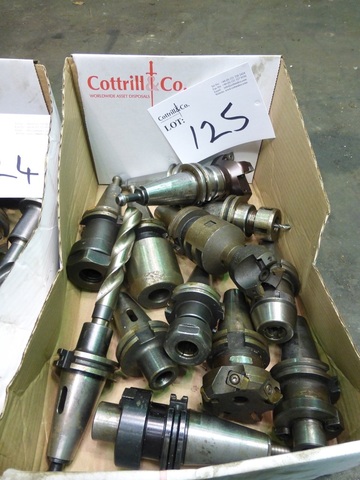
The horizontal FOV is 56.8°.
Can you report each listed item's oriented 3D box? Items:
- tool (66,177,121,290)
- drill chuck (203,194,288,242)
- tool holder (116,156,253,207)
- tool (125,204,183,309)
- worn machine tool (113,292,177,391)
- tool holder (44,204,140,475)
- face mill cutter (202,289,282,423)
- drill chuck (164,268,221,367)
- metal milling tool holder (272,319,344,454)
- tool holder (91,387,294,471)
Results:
[{"bbox_3d":[-0.099,-0.024,0.453,0.065,0.065,0.192,2,47,0],"label":"tool"},{"bbox_3d":[0.073,-0.029,0.464,0.162,0.064,0.064,11,47,31],"label":"drill chuck"},{"bbox_3d":[0.008,-0.069,0.454,0.208,0.064,0.064,-15,49,-37],"label":"tool holder"},{"bbox_3d":[-0.045,-0.002,0.434,0.065,0.065,0.186,-9,46,-10],"label":"tool"},{"bbox_3d":[-0.043,0.103,0.358,0.064,0.064,0.119,-22,38,-19],"label":"worn machine tool"},{"bbox_3d":[-0.081,0.085,0.338,0.064,0.064,0.268,11,69,8],"label":"tool holder"},{"bbox_3d":[0.061,0.109,0.355,0.073,0.073,0.130,6,38,3],"label":"face mill cutter"},{"bbox_3d":[0.019,0.073,0.376,0.064,0.064,0.136,9,28,6],"label":"drill chuck"},{"bbox_3d":[0.120,0.134,0.324,0.064,0.064,0.137,10,35,7],"label":"metal milling tool holder"},{"bbox_3d":[0.011,0.173,0.292,0.170,0.065,0.065,9,49,1],"label":"tool holder"}]

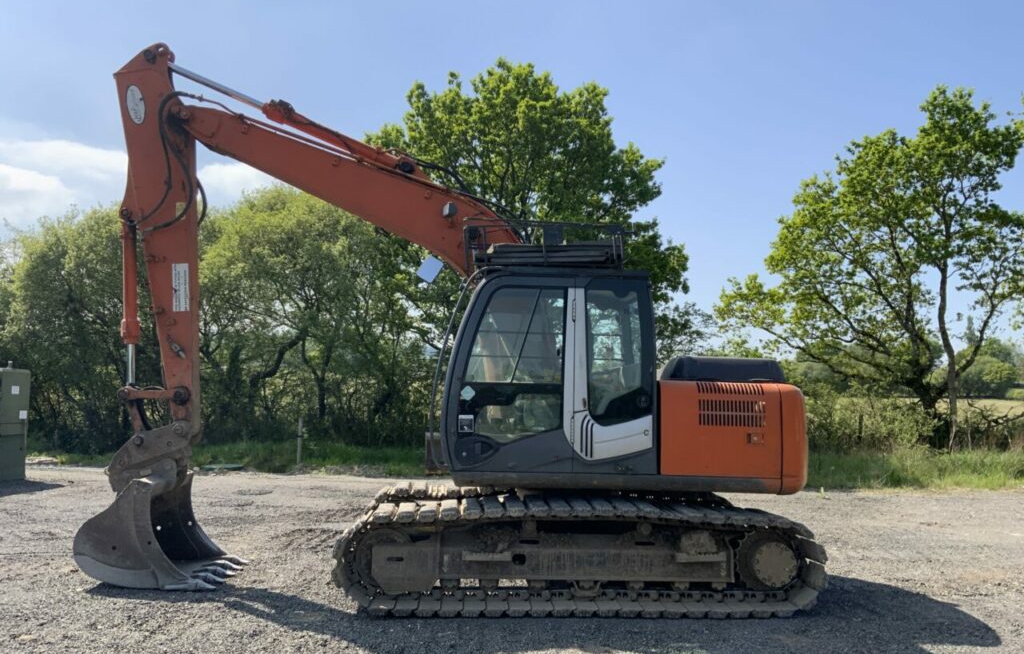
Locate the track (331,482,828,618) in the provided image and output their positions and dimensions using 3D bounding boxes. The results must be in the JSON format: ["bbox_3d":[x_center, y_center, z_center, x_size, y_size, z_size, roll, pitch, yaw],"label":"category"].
[{"bbox_3d":[0.488,1.943,8.002,3.889,0.820,2.580,1,-4,-3],"label":"track"}]

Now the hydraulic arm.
[{"bbox_3d":[-1.583,-0.168,8.045,4.315,4.995,1.150,1,-4,-3],"label":"hydraulic arm"}]

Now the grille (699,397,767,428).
[{"bbox_3d":[1.783,0.689,6.917,0.550,0.235,0.030,1,-4,-3],"label":"grille"}]

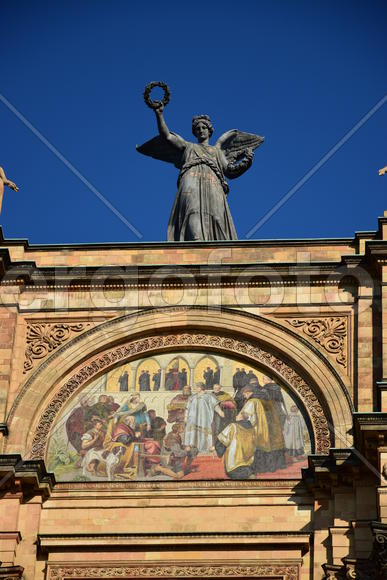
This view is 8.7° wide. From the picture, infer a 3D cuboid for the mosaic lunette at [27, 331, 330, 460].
[{"bbox_3d":[-0.207,1.926,42.808,5.050,2.950,0.350,-1,-38,5],"label":"mosaic lunette"}]

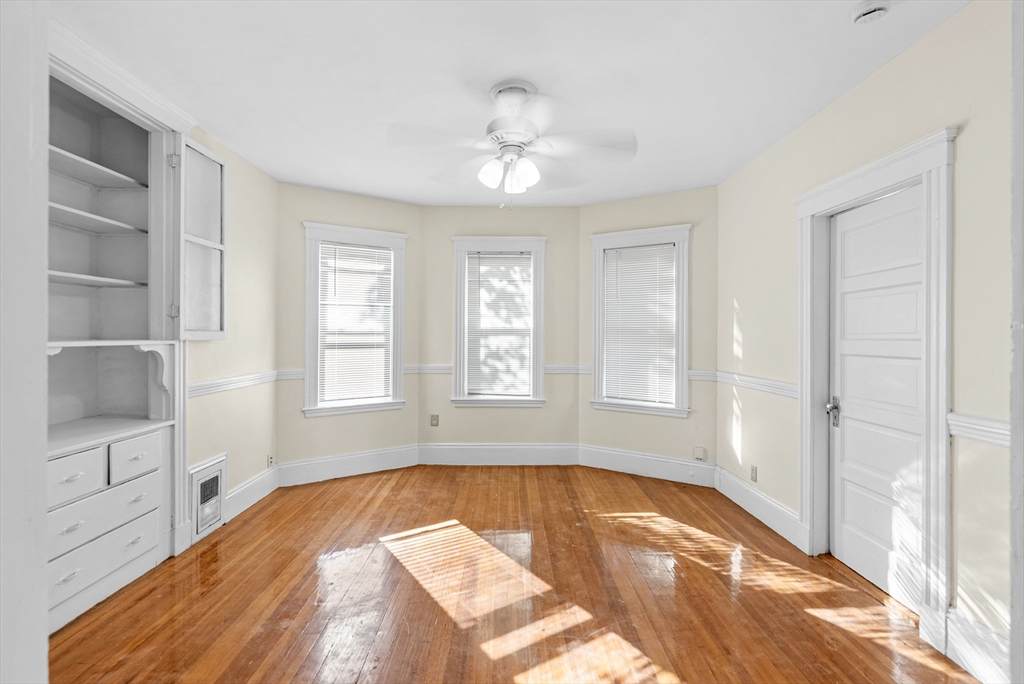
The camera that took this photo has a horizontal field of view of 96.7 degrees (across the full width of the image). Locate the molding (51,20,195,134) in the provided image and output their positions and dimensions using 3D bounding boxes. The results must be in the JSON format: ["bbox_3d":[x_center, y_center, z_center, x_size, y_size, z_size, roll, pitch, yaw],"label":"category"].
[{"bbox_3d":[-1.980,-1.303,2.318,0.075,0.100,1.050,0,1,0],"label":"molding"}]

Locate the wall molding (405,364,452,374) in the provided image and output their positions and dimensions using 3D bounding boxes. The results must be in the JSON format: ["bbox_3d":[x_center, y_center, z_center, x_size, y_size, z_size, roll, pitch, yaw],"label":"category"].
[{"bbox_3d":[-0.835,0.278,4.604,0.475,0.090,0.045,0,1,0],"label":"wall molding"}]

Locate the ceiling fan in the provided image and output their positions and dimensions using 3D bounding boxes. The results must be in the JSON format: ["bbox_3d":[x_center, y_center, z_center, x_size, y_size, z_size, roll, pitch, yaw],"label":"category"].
[{"bbox_3d":[0.006,-1.064,2.448,1.300,0.555,1.300,0,1,0],"label":"ceiling fan"}]

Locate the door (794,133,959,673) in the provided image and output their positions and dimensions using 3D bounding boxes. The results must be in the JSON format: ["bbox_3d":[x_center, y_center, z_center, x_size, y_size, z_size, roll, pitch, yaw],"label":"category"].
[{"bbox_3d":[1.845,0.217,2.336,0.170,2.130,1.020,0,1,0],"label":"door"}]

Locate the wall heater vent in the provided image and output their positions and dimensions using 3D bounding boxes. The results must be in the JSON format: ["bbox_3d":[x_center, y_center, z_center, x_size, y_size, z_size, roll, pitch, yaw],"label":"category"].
[{"bbox_3d":[-2.013,1.036,3.021,0.045,0.475,0.360,0,1,0],"label":"wall heater vent"}]

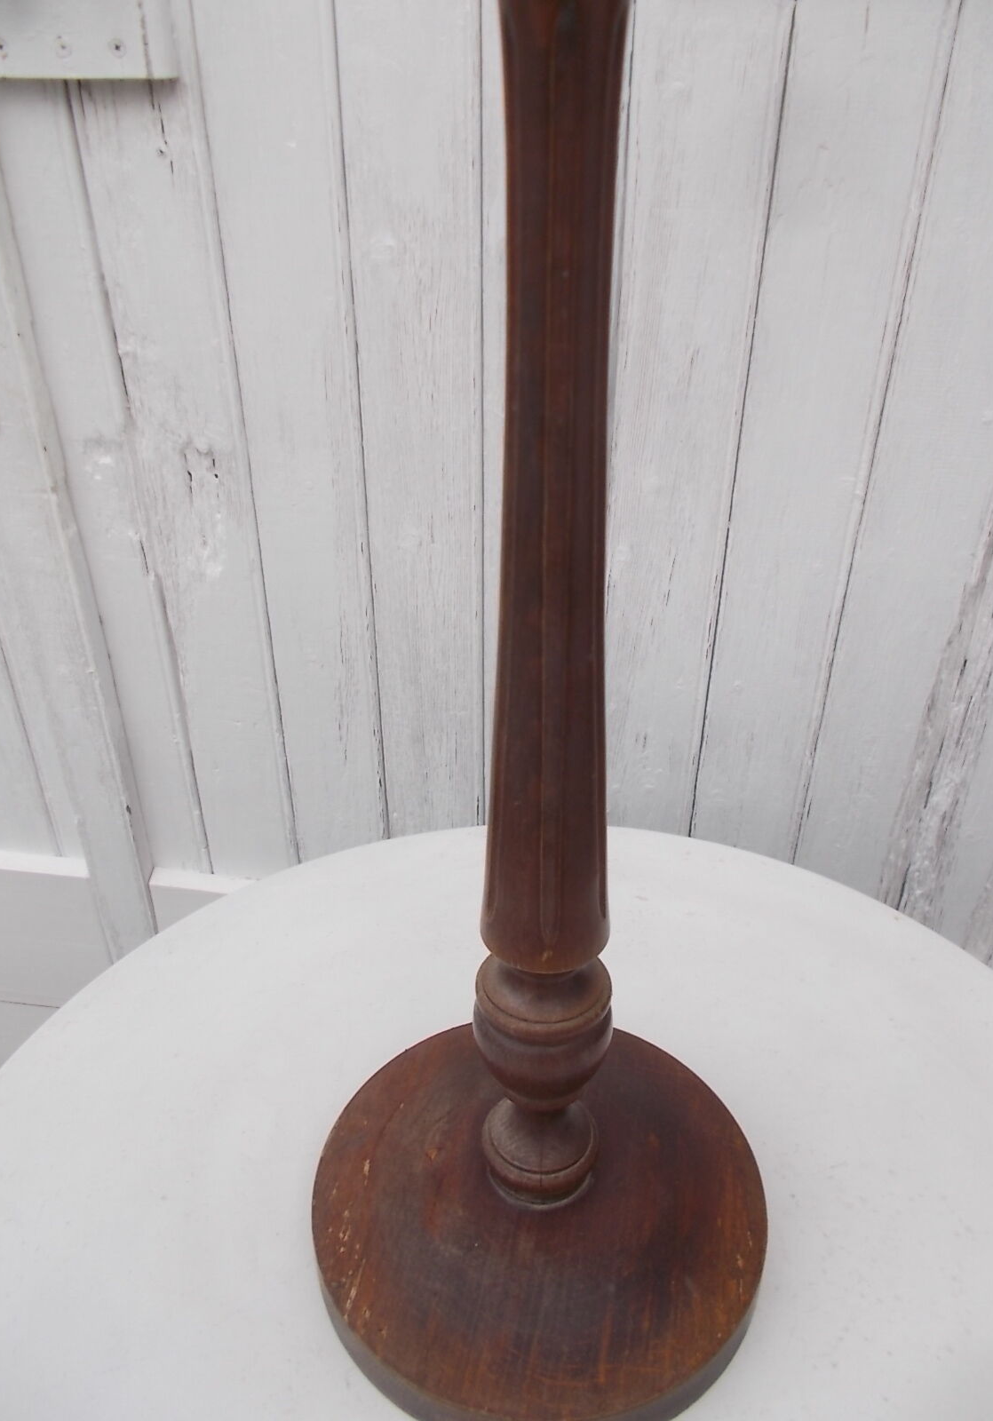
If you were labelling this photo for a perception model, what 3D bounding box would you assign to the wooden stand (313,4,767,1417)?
[{"bbox_3d":[0.020,-0.003,0.389,0.220,0.594,0.220,0,30,0],"label":"wooden stand"}]

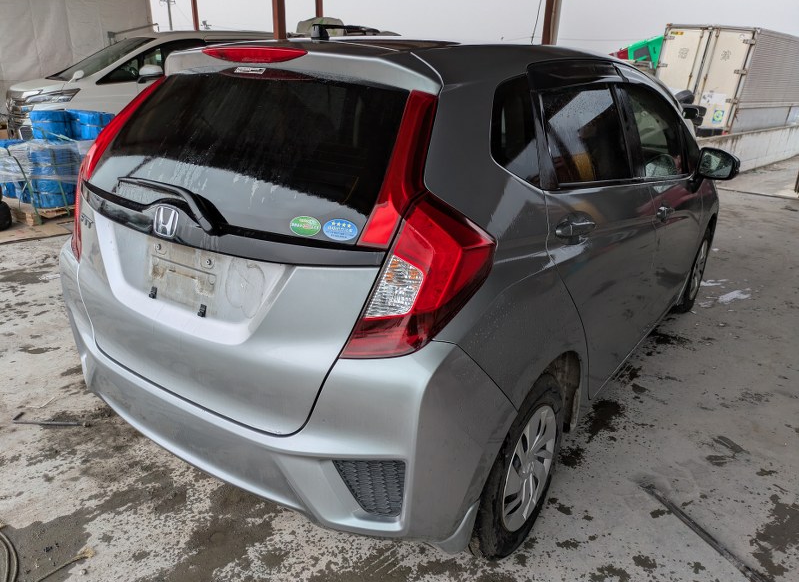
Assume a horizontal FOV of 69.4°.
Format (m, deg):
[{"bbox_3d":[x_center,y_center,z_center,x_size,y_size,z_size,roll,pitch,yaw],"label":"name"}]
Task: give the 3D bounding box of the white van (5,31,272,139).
[{"bbox_3d":[-3.500,-3.173,9.297,4.900,1.900,1.870,-15,26,-39],"label":"white van"}]

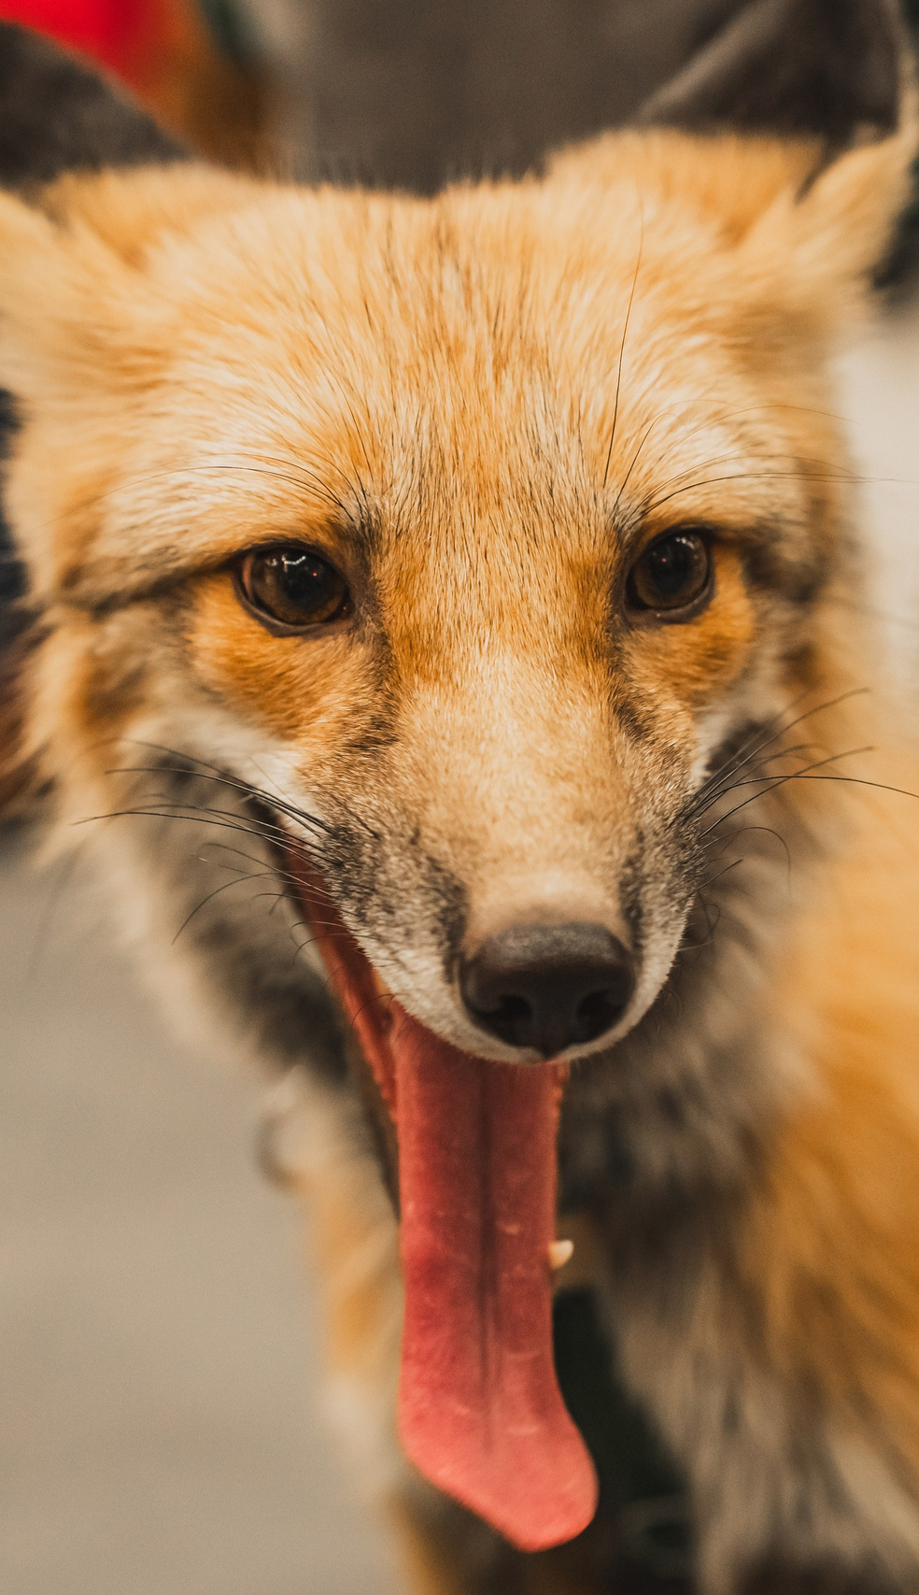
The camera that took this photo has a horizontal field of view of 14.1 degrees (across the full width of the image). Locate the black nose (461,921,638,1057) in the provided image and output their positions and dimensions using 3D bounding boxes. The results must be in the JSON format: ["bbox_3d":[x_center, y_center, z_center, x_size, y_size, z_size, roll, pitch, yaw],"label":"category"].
[{"bbox_3d":[0.012,0.026,0.497,0.023,0.017,0.015,-2,16,-8],"label":"black nose"}]

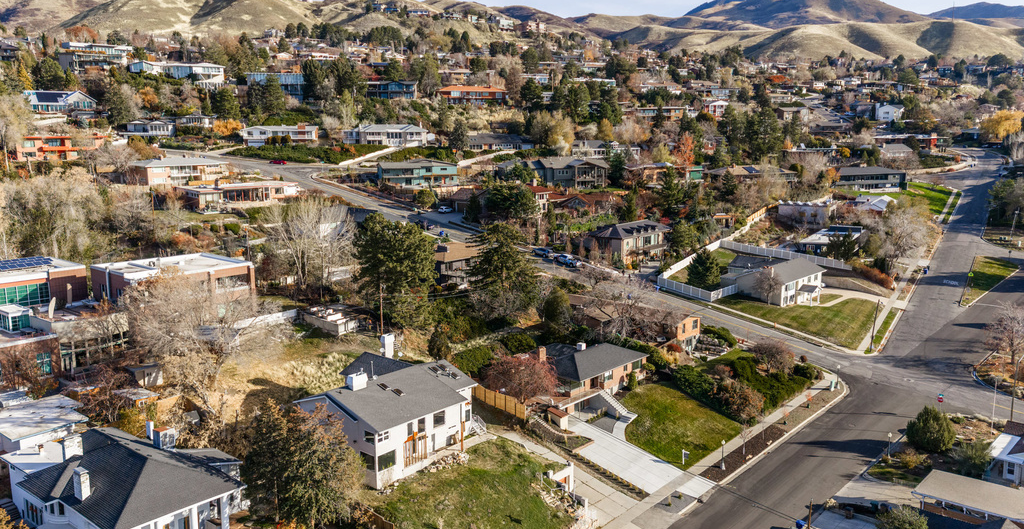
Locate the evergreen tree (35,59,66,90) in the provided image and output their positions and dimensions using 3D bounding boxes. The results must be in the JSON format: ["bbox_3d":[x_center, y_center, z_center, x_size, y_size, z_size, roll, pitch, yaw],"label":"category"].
[{"bbox_3d":[-165.310,-67.730,284.020,10.300,11.820,10.300,-6,11,-31],"label":"evergreen tree"}]

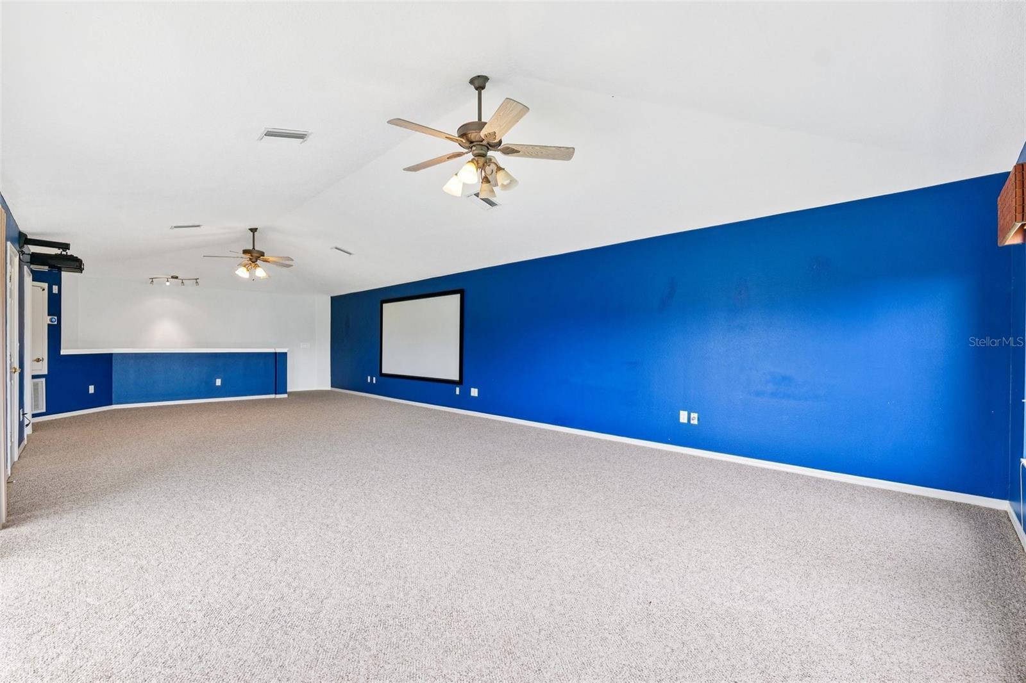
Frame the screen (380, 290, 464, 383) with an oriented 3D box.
[{"bbox_3d":[-1.861,-0.075,7.715,2.720,1.620,0.050,0,-1,42],"label":"screen"}]

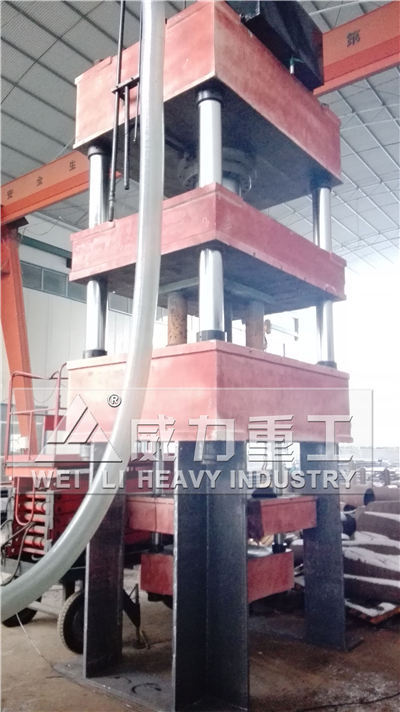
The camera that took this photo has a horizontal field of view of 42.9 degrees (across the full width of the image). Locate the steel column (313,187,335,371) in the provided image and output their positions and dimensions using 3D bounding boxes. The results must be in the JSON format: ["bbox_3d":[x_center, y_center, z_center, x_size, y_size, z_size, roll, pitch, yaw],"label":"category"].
[{"bbox_3d":[1.185,-0.760,4.846,0.172,1.840,0.172,-7,-11,39],"label":"steel column"}]

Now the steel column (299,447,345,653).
[{"bbox_3d":[1.094,1.533,4.339,0.322,1.609,0.322,-7,-11,39],"label":"steel column"}]

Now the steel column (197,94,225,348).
[{"bbox_3d":[0.066,-0.965,3.480,0.172,1.840,0.172,0,-8,0],"label":"steel column"}]

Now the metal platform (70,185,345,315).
[{"bbox_3d":[0.156,-0.751,4.531,1.516,0.382,2.033,-7,-11,39],"label":"metal platform"}]

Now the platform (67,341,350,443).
[{"bbox_3d":[0.146,0.394,4.257,1.499,0.617,1.949,-7,-11,39],"label":"platform"}]

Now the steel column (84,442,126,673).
[{"bbox_3d":[-0.807,1.457,3.849,0.322,1.609,0.322,-7,-11,39],"label":"steel column"}]

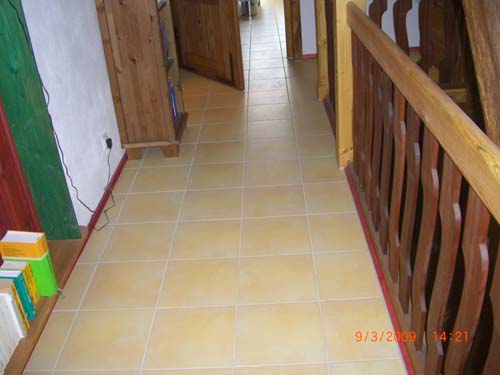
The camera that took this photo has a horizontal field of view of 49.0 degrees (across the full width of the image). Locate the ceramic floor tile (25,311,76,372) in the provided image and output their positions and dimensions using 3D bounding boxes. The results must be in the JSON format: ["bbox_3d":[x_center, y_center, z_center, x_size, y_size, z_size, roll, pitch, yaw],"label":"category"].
[{"bbox_3d":[-0.719,0.562,2.004,0.088,0.010,0.306,-3,28,3],"label":"ceramic floor tile"}]

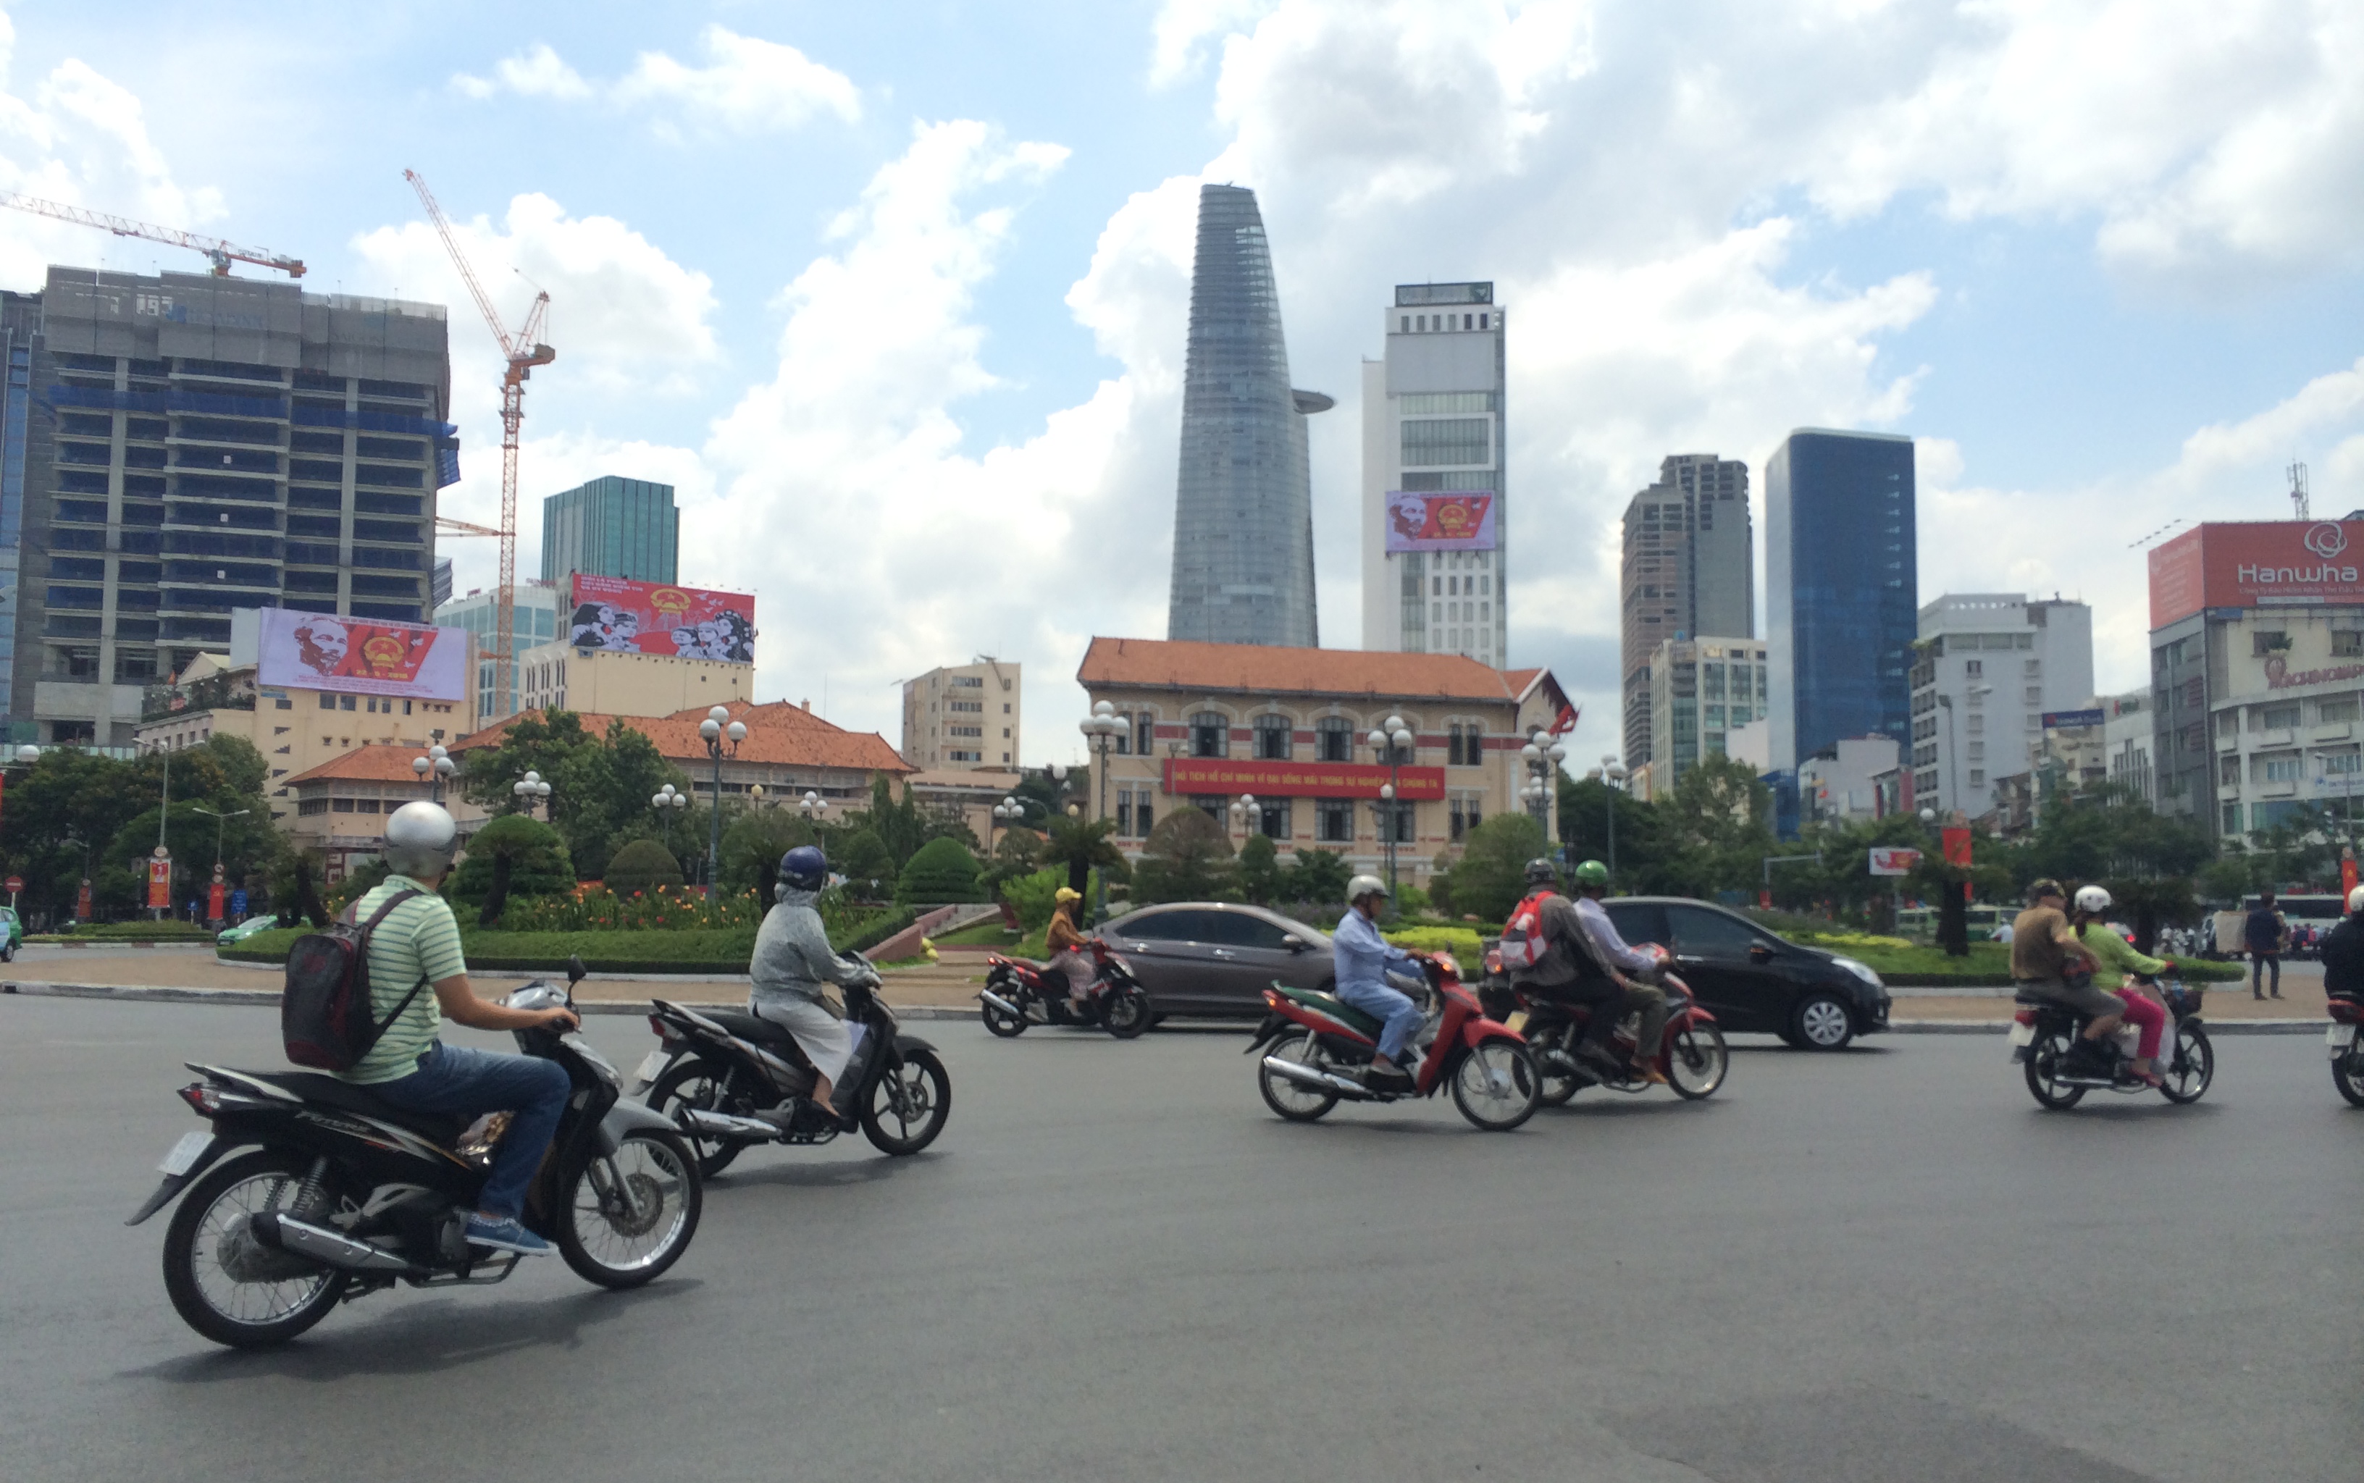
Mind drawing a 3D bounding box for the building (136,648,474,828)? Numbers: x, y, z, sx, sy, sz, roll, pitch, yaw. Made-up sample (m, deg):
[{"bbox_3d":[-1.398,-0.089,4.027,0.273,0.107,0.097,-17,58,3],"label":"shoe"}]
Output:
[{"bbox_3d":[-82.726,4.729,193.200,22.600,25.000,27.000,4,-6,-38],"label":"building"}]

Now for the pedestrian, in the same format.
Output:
[{"bbox_3d":[16.365,3.099,30.900,0.380,1.690,0.520,4,-6,-33],"label":"pedestrian"}]

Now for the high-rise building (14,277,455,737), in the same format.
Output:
[{"bbox_3d":[-155.195,-19.964,332.410,59.000,97.000,40.000,3,-6,-29],"label":"high-rise building"}]

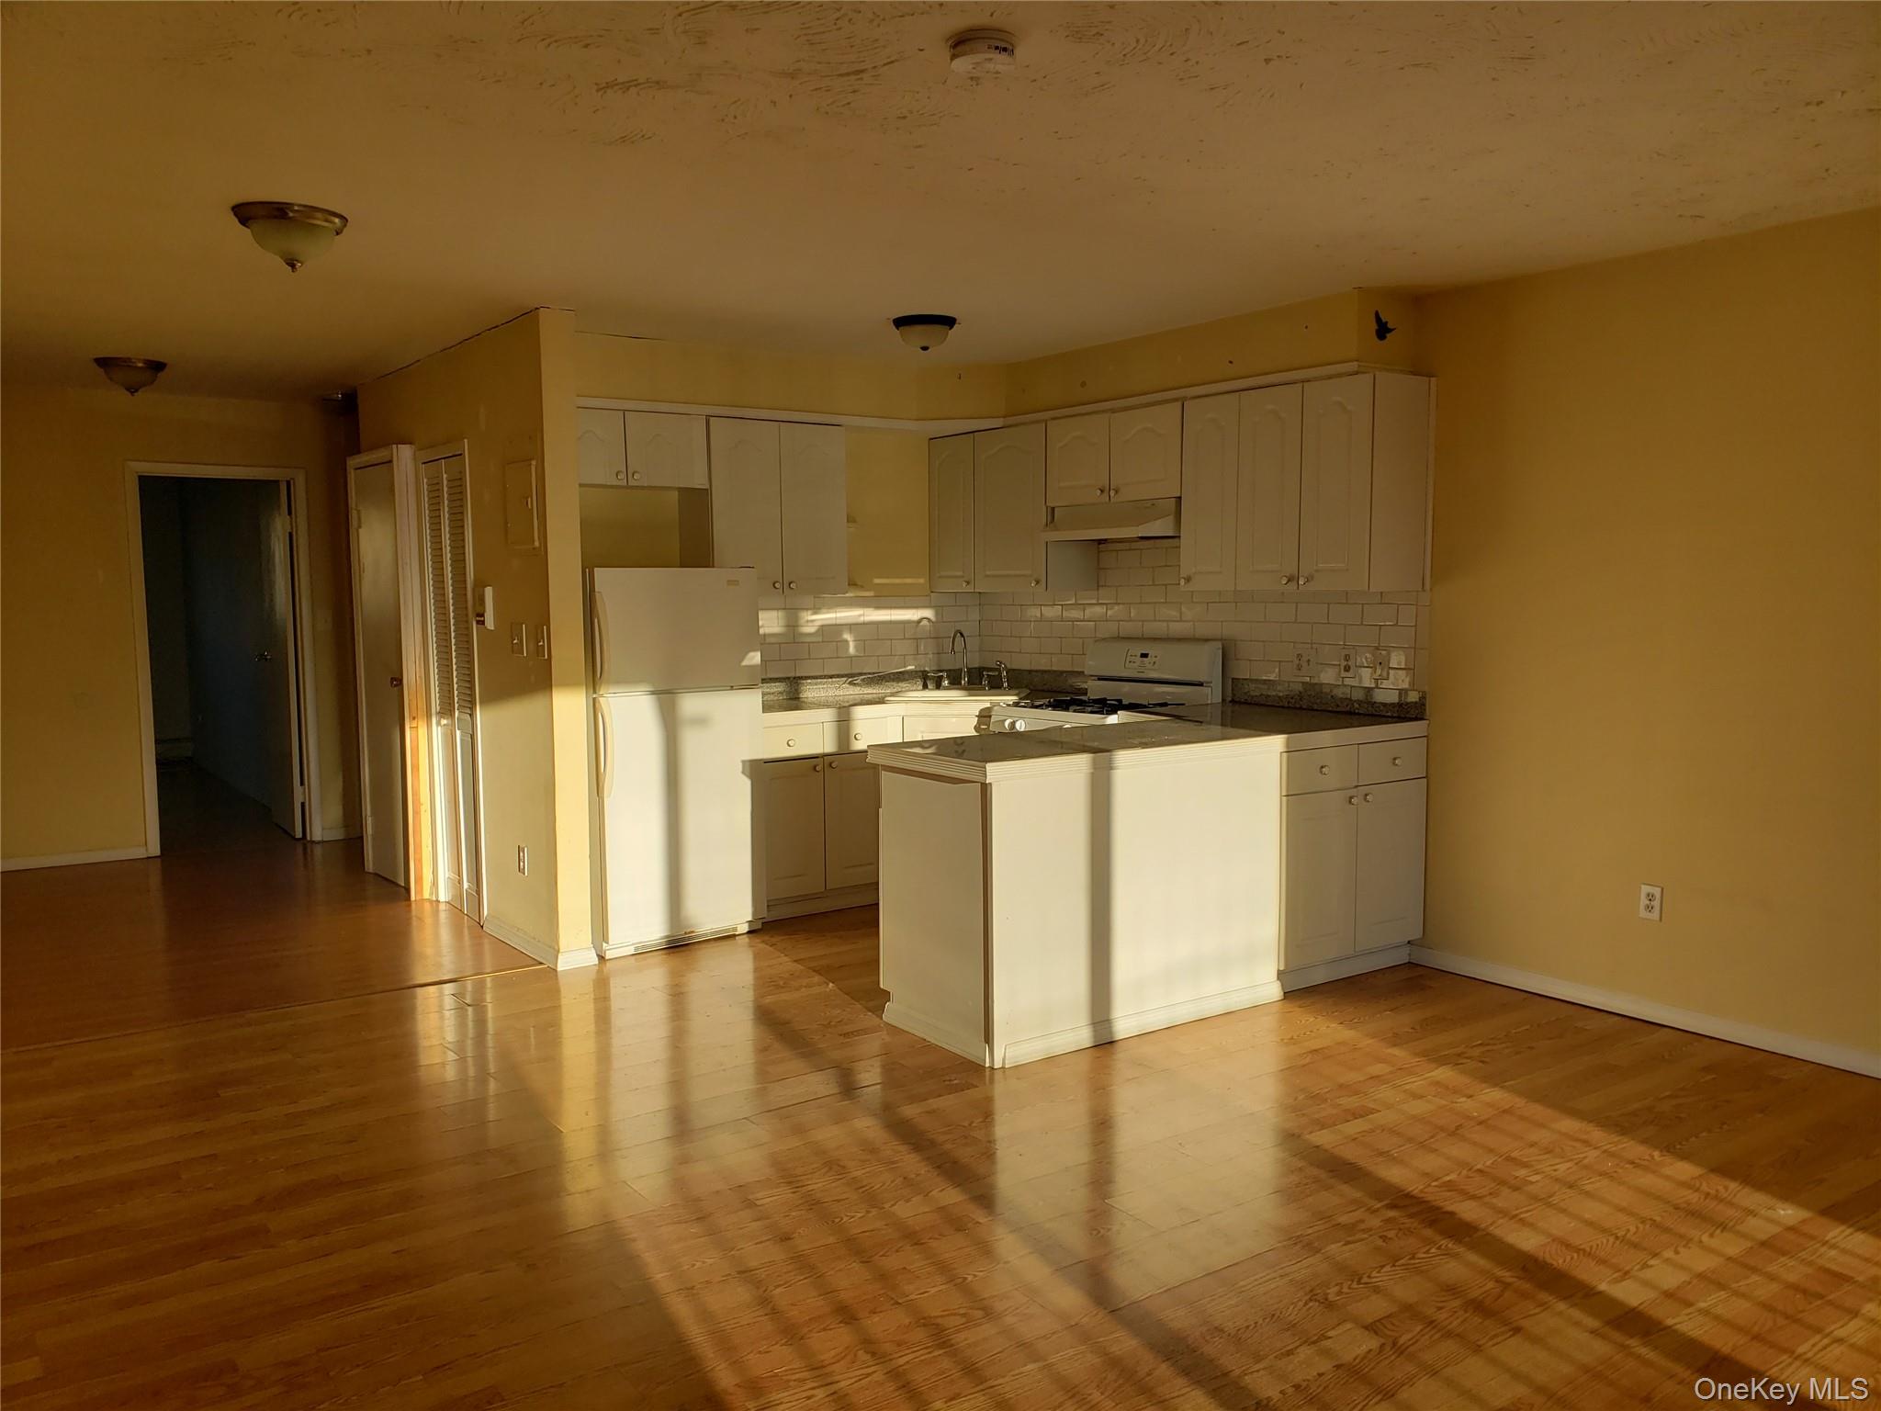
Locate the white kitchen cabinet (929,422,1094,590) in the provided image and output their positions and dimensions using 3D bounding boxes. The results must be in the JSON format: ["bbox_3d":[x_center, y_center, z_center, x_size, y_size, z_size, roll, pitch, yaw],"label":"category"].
[{"bbox_3d":[0.340,-0.931,6.805,0.317,0.765,0.899,-4,6,-36],"label":"white kitchen cabinet"}]

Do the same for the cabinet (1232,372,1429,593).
[{"bbox_3d":[1.444,-0.798,5.220,0.349,0.752,0.627,-4,5,-36],"label":"cabinet"}]

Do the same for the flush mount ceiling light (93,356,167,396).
[{"bbox_3d":[-3.621,-1.463,6.317,0.287,0.152,0.287,-4,5,-36],"label":"flush mount ceiling light"}]

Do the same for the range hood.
[{"bbox_3d":[0.797,-0.781,6.014,0.461,0.157,0.653,-4,5,-36],"label":"range hood"}]

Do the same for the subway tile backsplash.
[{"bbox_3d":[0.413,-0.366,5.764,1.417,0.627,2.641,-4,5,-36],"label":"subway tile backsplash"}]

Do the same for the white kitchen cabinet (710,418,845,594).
[{"bbox_3d":[-0.795,-0.881,6.358,0.682,0.757,0.312,-4,6,-36],"label":"white kitchen cabinet"}]

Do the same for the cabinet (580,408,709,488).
[{"bbox_3d":[-1.354,-1.048,5.850,0.729,0.302,0.339,-4,5,-36],"label":"cabinet"}]

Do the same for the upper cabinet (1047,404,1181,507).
[{"bbox_3d":[0.849,-1.063,6.086,0.317,0.388,0.842,-4,6,-36],"label":"upper cabinet"}]

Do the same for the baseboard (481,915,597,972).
[{"bbox_3d":[-1.602,0.925,5.639,0.173,0.072,0.824,-4,6,-36],"label":"baseboard"}]

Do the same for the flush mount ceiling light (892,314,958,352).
[{"bbox_3d":[-0.058,-1.410,5.378,0.248,0.126,0.248,0,5,0],"label":"flush mount ceiling light"}]

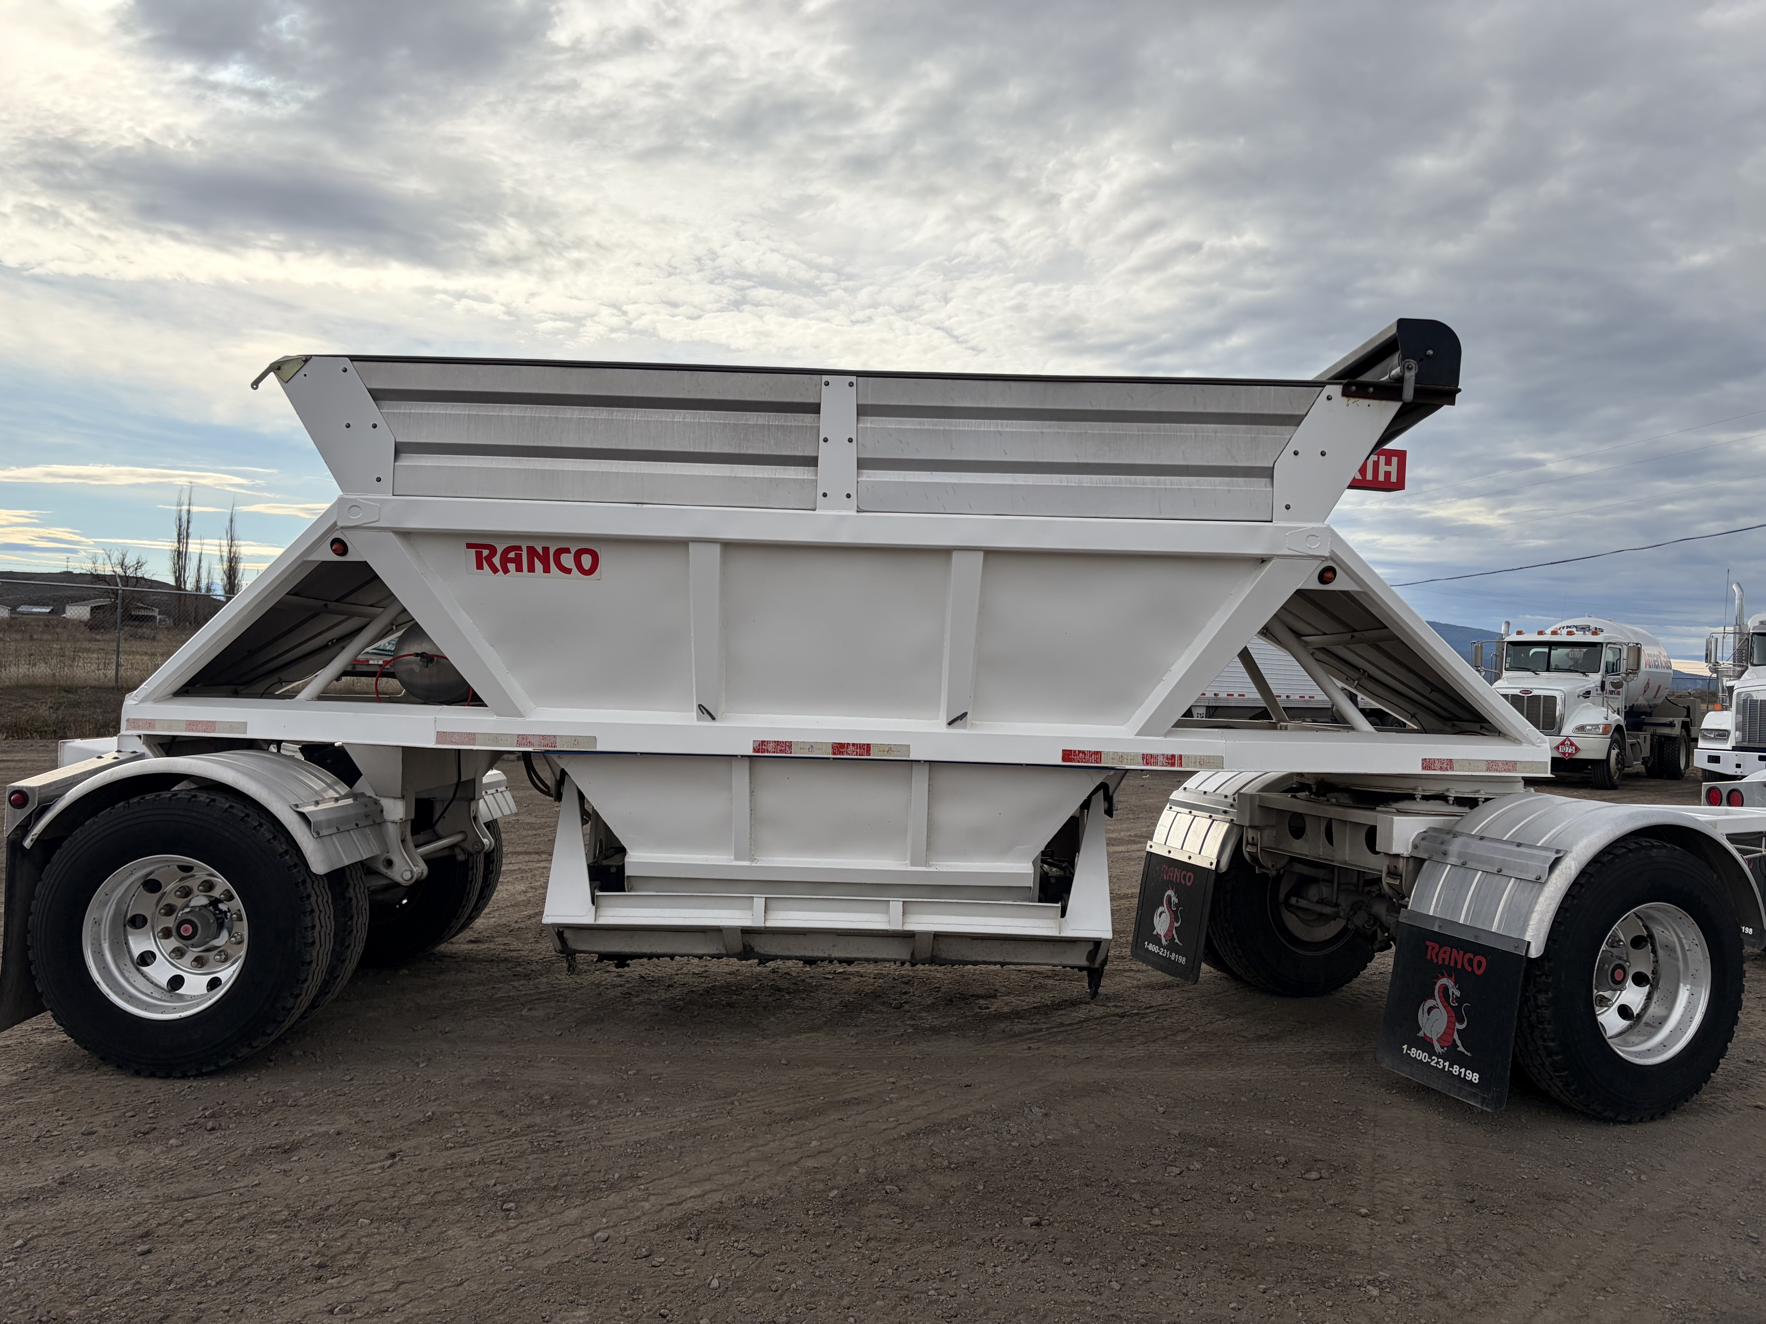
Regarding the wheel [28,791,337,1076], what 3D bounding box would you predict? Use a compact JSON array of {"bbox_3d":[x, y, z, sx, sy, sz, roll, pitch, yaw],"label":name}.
[{"bbox_3d":[-2.576,0.992,4.887,1.040,1.030,0.280,2,0,1],"label":"wheel"}]

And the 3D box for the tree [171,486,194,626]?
[{"bbox_3d":[-100.395,-15.217,190.000,3.300,20.000,3.300,2,0,0],"label":"tree"}]

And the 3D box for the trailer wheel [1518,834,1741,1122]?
[{"bbox_3d":[2.766,1.173,4.944,1.040,1.030,0.280,2,0,-21],"label":"trailer wheel"}]

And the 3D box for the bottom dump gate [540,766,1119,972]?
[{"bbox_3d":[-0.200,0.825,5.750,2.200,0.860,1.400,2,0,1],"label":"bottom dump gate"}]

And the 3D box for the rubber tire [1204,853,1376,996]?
[{"bbox_3d":[2.100,1.146,6.635,1.040,1.030,0.280,2,0,-21],"label":"rubber tire"}]

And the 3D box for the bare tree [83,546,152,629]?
[{"bbox_3d":[-92.448,-8.820,160.000,7.800,10.200,7.500,2,0,0],"label":"bare tree"}]

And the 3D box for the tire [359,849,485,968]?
[{"bbox_3d":[-2.551,0.989,6.687,1.040,1.030,0.280,2,0,1],"label":"tire"}]

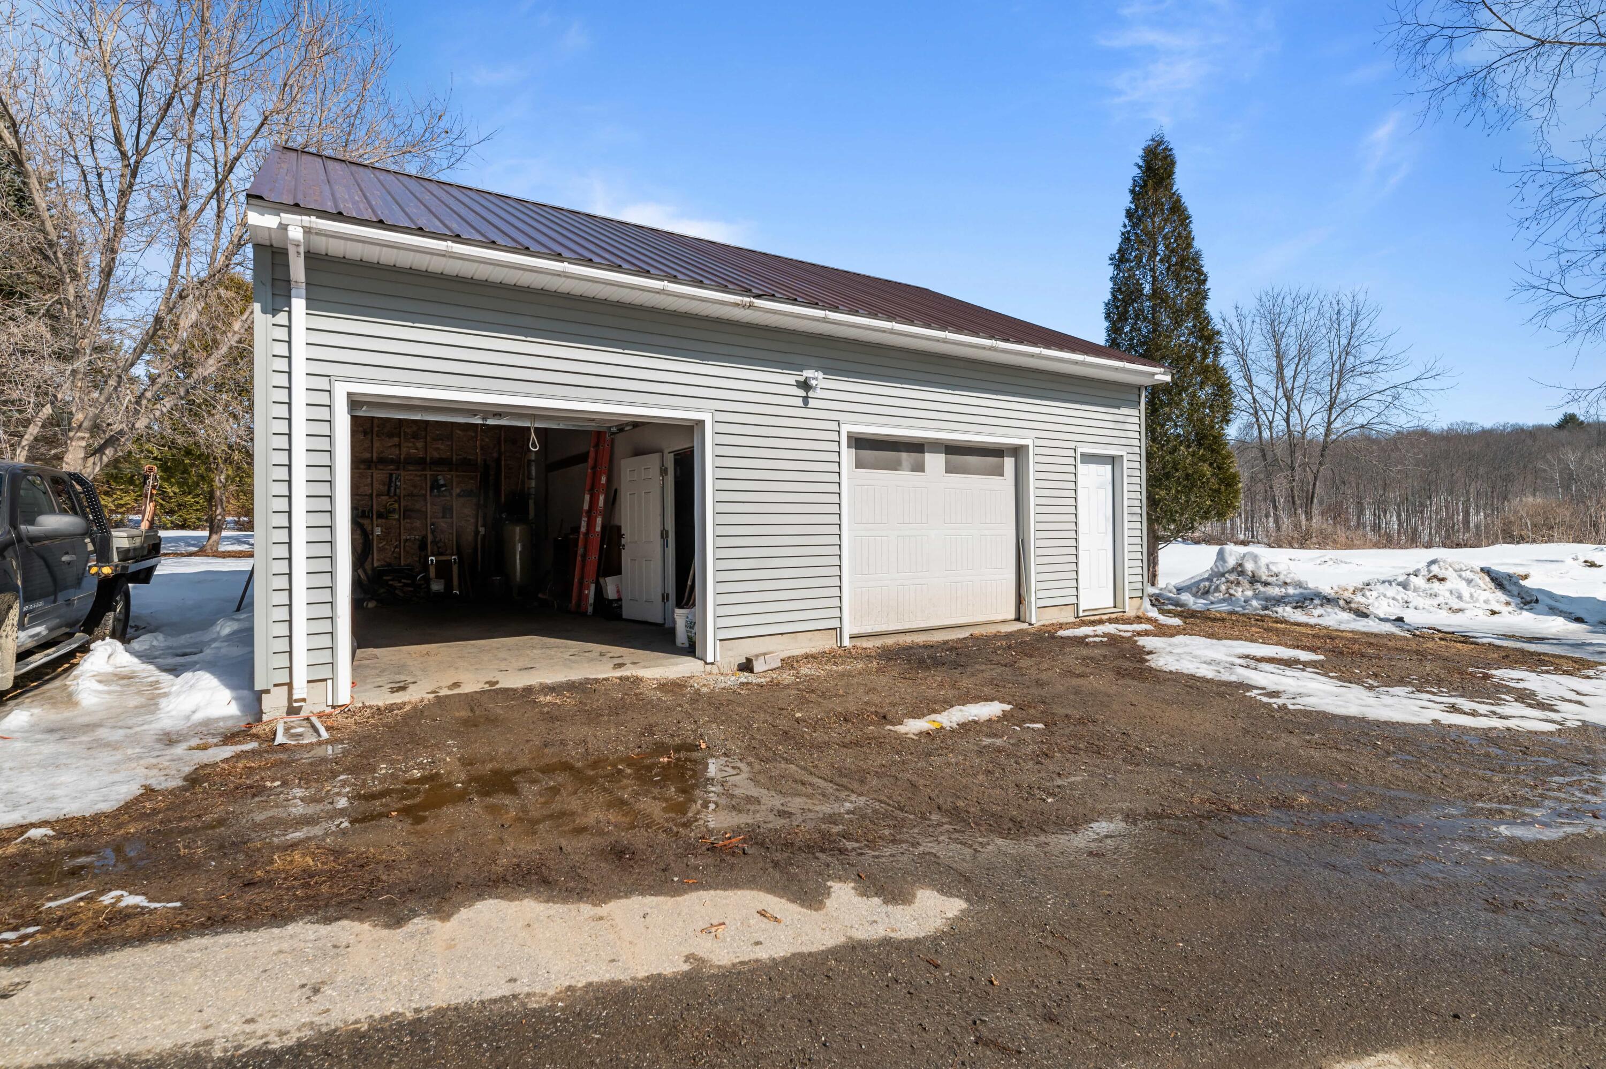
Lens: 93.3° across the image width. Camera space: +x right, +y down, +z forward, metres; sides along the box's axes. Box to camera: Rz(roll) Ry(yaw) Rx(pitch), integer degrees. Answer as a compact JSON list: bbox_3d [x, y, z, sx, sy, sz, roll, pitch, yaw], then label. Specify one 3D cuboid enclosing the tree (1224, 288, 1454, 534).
[{"bbox_3d":[27.800,-6.321,40.000,9.607,13.503,9.607,0,1,35],"label":"tree"}]

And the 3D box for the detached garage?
[{"bbox_3d":[-1.800,-1.665,11.149,9.885,5.562,9.360,-1,1,-34],"label":"detached garage"}]

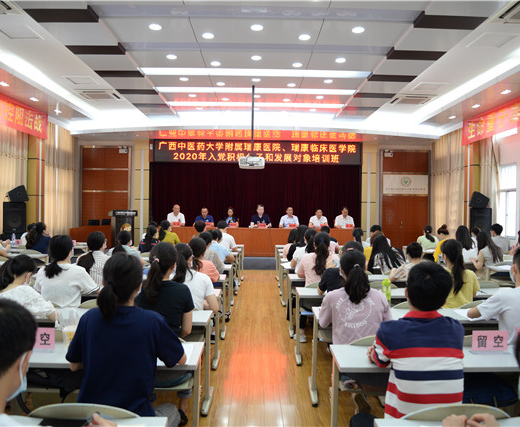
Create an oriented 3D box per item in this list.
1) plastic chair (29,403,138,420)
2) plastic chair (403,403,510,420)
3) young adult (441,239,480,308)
[{"bbox_3d":[-0.757,1.168,2.072,0.470,0.770,0.530,1,0,-1],"label":"plastic chair"},{"bbox_3d":[0.843,1.194,2.030,0.470,0.767,0.500,1,0,0],"label":"plastic chair"},{"bbox_3d":[1.755,0.859,3.952,0.500,1.258,0.680,1,0,-9],"label":"young adult"}]

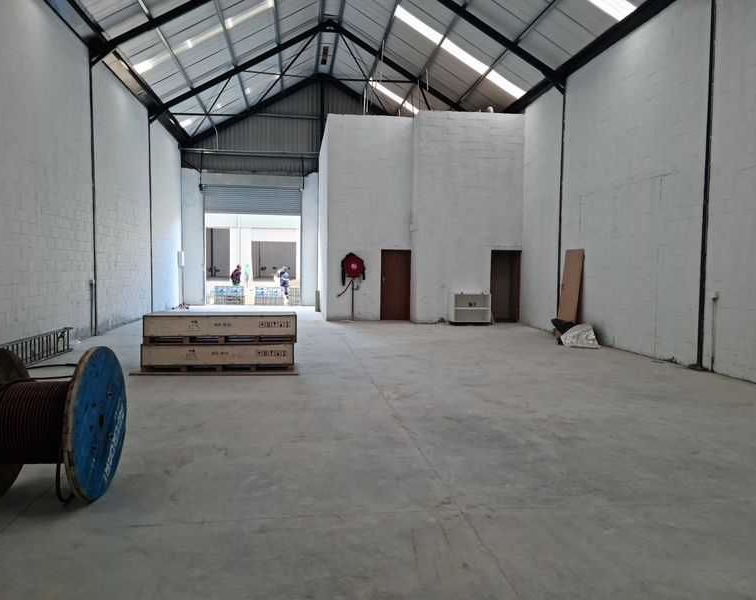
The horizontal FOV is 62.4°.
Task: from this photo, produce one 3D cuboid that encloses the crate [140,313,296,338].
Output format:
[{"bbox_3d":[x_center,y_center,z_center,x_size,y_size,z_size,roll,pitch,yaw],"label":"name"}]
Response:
[{"bbox_3d":[-2.284,0.351,9.223,2.140,0.306,0.620,0,3,-8],"label":"crate"}]

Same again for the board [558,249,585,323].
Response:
[{"bbox_3d":[4.459,-0.162,14.466,0.030,2.000,0.940,6,2,-8],"label":"board"}]

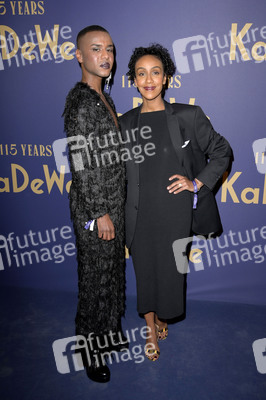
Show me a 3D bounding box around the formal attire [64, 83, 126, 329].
[{"bbox_3d":[-0.206,0.115,1.864,0.320,1.370,0.440,10,17,34],"label":"formal attire"}]

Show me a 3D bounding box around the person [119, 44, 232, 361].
[{"bbox_3d":[0.189,0.054,1.961,0.610,1.670,0.400,4,14,12],"label":"person"}]

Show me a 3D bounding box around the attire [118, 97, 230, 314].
[{"bbox_3d":[0.194,0.074,1.966,0.600,1.190,0.350,4,14,12],"label":"attire"}]

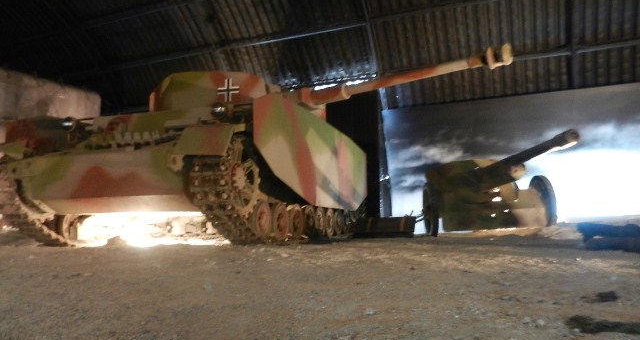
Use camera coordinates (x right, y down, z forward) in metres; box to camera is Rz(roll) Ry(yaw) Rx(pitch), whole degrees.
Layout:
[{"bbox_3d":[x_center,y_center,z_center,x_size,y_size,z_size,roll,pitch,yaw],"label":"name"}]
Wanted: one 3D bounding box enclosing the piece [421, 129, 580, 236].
[{"bbox_3d":[2.660,0.390,7.950,2.100,1.400,4.400,-2,-6,-14],"label":"piece"}]

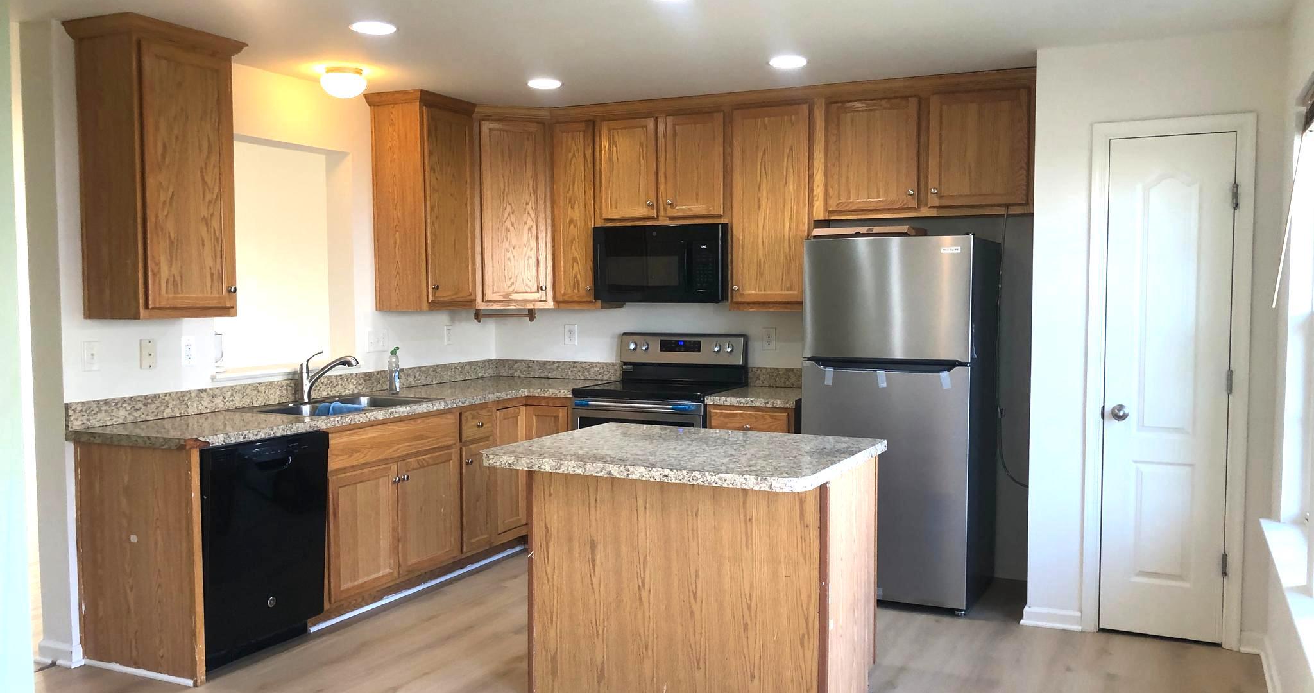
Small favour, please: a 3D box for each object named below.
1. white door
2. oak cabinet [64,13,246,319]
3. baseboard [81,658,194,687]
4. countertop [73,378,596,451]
[{"bbox_3d":[2.079,0.176,4.346,0.454,2.051,0.040,1,3,26],"label":"white door"},{"bbox_3d":[-1.927,-0.662,4.151,0.361,1.098,0.545,1,3,26],"label":"oak cabinet"},{"bbox_3d":[-1.942,1.223,3.985,0.562,0.022,0.020,1,3,26],"label":"baseboard"},{"bbox_3d":[-1.192,0.278,5.055,0.927,0.044,2.796,1,3,26],"label":"countertop"}]

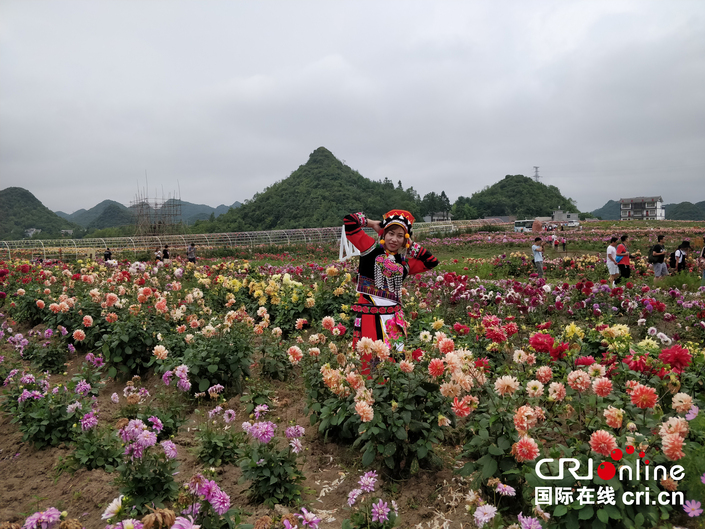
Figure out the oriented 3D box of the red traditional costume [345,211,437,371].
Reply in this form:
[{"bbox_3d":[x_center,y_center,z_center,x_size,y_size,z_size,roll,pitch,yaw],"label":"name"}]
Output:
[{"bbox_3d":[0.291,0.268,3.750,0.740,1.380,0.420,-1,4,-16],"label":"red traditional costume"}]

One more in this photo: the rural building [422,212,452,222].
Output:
[{"bbox_3d":[26.079,-14.113,150.000,9.200,4.200,7.000,0,3,6],"label":"rural building"}]

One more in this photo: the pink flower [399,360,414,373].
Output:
[{"bbox_3d":[0.342,0.647,3.100,0.101,0.076,0.067,0,3,0],"label":"pink flower"}]

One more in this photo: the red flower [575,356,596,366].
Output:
[{"bbox_3d":[1.382,0.575,2.900,0.130,0.065,0.115,0,-6,0],"label":"red flower"}]

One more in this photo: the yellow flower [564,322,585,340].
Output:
[{"bbox_3d":[1.612,0.487,3.550,0.145,0.131,0.123,2,5,25],"label":"yellow flower"}]

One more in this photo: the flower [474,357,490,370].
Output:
[{"bbox_3d":[0.877,0.668,3.300,0.110,0.090,0.095,1,-12,13],"label":"flower"}]

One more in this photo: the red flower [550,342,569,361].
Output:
[{"bbox_3d":[1.306,0.552,3.100,0.127,0.114,0.100,-1,3,-11],"label":"red flower"}]

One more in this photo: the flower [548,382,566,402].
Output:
[{"bbox_3d":[1.111,0.694,2.650,0.092,0.108,0.098,-3,5,-32],"label":"flower"}]

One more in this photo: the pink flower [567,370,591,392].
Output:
[{"bbox_3d":[1.183,0.609,2.550,0.123,0.117,0.095,1,3,25],"label":"pink flower"}]

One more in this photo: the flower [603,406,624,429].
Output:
[{"bbox_3d":[1.174,0.688,2.200,0.099,0.099,0.079,-2,4,-24],"label":"flower"}]

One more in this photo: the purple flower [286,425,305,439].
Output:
[{"bbox_3d":[-0.315,0.922,2.700,0.099,0.077,0.089,0,4,-7],"label":"purple flower"}]

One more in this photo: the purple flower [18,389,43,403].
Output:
[{"bbox_3d":[-2.206,0.898,3.350,0.164,0.096,0.106,0,3,0],"label":"purple flower"}]

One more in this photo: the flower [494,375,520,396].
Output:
[{"bbox_3d":[0.808,0.634,2.550,0.130,0.110,0.095,1,3,18],"label":"flower"}]

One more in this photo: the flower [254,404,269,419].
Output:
[{"bbox_3d":[-0.557,0.904,3.000,0.089,0.089,0.075,-1,3,-11],"label":"flower"}]

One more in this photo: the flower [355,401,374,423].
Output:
[{"bbox_3d":[0.073,0.860,2.850,0.111,0.122,0.095,-1,3,-18],"label":"flower"}]

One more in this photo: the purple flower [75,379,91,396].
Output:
[{"bbox_3d":[-1.961,0.893,3.550,0.116,0.131,0.111,-2,5,-29],"label":"purple flower"}]

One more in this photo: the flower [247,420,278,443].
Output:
[{"bbox_3d":[-0.493,0.905,2.650,0.163,0.119,0.114,-1,4,-11],"label":"flower"}]

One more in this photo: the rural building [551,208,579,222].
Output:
[{"bbox_3d":[71.886,-16.453,168.000,9.112,4.800,8.000,0,3,9],"label":"rural building"}]

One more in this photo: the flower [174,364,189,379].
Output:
[{"bbox_3d":[-1.294,0.810,3.700,0.106,0.106,0.085,0,3,0],"label":"flower"}]

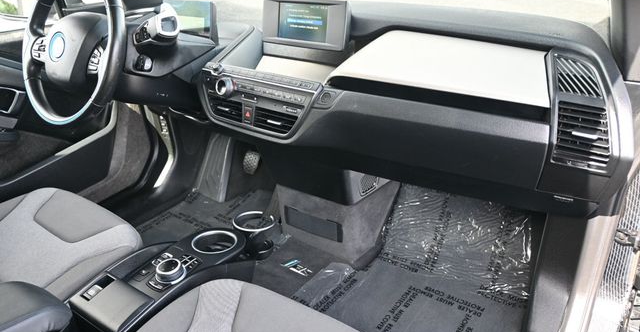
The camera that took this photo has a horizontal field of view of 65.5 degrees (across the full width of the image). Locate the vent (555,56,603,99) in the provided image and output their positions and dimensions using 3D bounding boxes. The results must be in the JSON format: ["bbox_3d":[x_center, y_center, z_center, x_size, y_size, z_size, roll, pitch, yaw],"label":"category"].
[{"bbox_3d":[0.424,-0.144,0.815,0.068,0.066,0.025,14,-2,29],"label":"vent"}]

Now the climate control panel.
[{"bbox_3d":[-0.123,-0.145,1.104,0.310,0.125,0.085,14,14,29],"label":"climate control panel"}]

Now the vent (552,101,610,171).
[{"bbox_3d":[0.423,-0.048,0.804,0.080,0.104,0.030,14,11,29],"label":"vent"}]

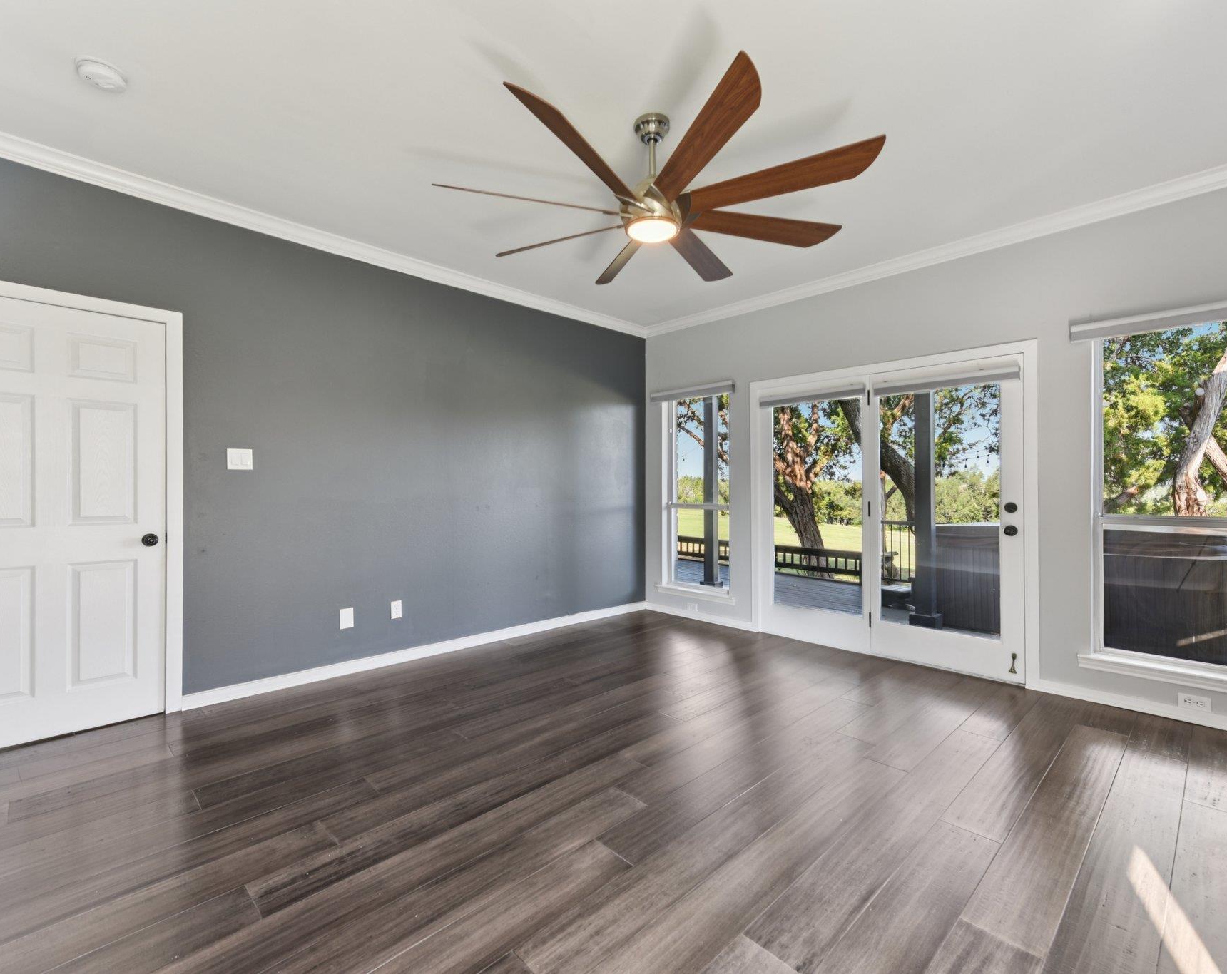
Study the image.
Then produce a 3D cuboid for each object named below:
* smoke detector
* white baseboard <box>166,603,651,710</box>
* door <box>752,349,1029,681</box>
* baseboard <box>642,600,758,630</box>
[{"bbox_3d":[-1.914,-1.536,2.126,0.147,0.045,0.147,0,0,-44],"label":"smoke detector"},{"bbox_3d":[-1.000,1.156,4.282,3.627,0.082,0.018,0,0,-44],"label":"white baseboard"},{"bbox_3d":[1.825,0.195,4.017,0.080,1.997,1.826,0,0,-44],"label":"door"},{"bbox_3d":[0.723,1.162,5.120,0.018,0.082,1.209,0,0,-44],"label":"baseboard"}]

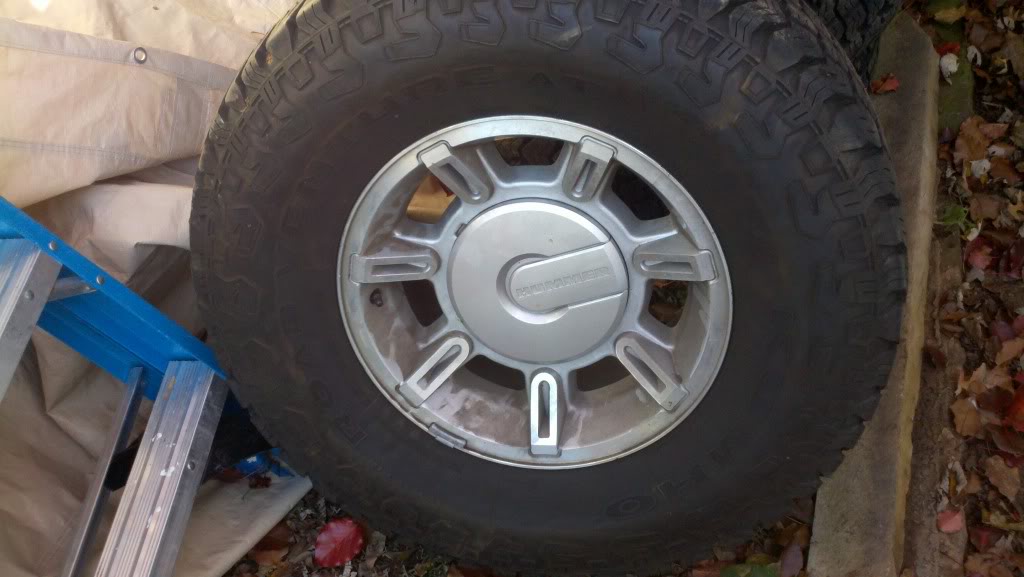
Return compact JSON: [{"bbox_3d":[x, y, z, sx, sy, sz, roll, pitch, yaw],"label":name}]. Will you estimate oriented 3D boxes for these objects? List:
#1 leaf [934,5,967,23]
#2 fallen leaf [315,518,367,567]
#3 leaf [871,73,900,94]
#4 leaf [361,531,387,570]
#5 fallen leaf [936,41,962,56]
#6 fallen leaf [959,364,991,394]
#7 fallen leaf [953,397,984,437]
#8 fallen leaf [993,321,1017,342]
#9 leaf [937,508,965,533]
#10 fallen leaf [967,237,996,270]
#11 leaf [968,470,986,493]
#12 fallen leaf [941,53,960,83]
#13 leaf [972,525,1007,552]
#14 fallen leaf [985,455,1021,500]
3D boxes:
[{"bbox_3d":[0.908,-0.568,2.127,0.071,0.015,0.040,-15,50,-1],"label":"leaf"},{"bbox_3d":[-0.262,0.383,1.556,0.065,0.012,0.083,12,49,11],"label":"fallen leaf"},{"bbox_3d":[0.816,-0.450,2.266,0.077,0.015,0.065,-9,49,-8],"label":"leaf"},{"bbox_3d":[-0.211,0.395,1.563,0.030,0.012,0.061,1,51,12],"label":"leaf"},{"bbox_3d":[0.875,-0.480,2.062,0.045,0.012,0.055,6,52,16],"label":"fallen leaf"},{"bbox_3d":[0.782,0.154,1.742,0.047,0.018,0.072,17,50,15],"label":"fallen leaf"},{"bbox_3d":[0.748,0.211,1.690,0.047,0.018,0.072,3,48,3],"label":"fallen leaf"},{"bbox_3d":[0.777,0.065,1.633,0.035,0.012,0.037,-16,50,-2],"label":"fallen leaf"},{"bbox_3d":[0.661,0.352,1.550,0.043,0.008,0.036,-2,48,-2],"label":"leaf"},{"bbox_3d":[0.791,-0.062,1.734,0.042,0.015,0.077,12,54,20],"label":"fallen leaf"},{"bbox_3d":[0.728,0.303,1.614,0.025,0.008,0.045,9,49,8],"label":"leaf"},{"bbox_3d":[0.978,-0.491,2.303,0.045,0.025,0.080,12,49,10],"label":"fallen leaf"},{"bbox_3d":[0.716,0.372,1.552,0.054,0.012,0.037,-17,50,-14],"label":"leaf"},{"bbox_3d":[0.708,0.266,1.482,0.045,0.012,0.064,-35,53,-17],"label":"fallen leaf"}]

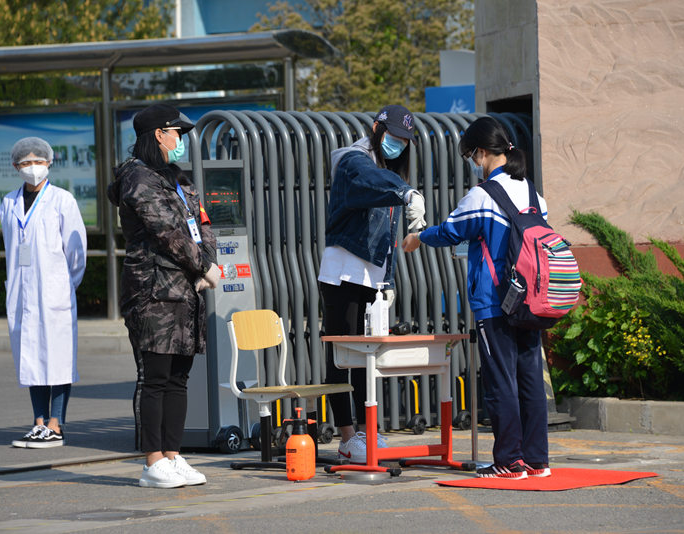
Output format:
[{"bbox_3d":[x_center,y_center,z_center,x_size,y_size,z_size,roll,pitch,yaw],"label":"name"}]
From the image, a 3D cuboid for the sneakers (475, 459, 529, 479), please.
[{"bbox_3d":[0.710,0.894,16.760,0.260,0.100,0.095,-1,1,22],"label":"sneakers"}]

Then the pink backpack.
[{"bbox_3d":[0.832,-0.055,16.680,0.340,0.640,0.360,-8,-5,42],"label":"pink backpack"}]

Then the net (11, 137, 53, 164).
[{"bbox_3d":[-1.609,-0.602,19.620,0.215,0.165,0.230,-1,1,-1],"label":"net"}]

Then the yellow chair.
[{"bbox_3d":[-0.239,0.572,17.524,0.440,0.712,0.390,1,1,41],"label":"yellow chair"}]

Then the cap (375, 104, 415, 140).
[{"bbox_3d":[0.253,-0.664,17.550,0.175,0.140,0.240,-1,25,-44],"label":"cap"}]

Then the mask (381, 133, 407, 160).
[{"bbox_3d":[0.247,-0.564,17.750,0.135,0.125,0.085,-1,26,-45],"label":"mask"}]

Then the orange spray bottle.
[{"bbox_3d":[-0.187,0.786,16.800,0.165,0.318,0.130,0,1,3],"label":"orange spray bottle"}]

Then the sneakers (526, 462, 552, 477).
[{"bbox_3d":[0.831,0.891,16.930,0.260,0.100,0.095,-1,1,32],"label":"sneakers"}]

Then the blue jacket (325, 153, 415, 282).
[{"bbox_3d":[0.119,-0.227,17.650,0.380,0.640,0.420,-1,1,33],"label":"blue jacket"}]

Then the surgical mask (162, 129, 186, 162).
[{"bbox_3d":[-0.727,-0.519,16.400,0.100,0.135,0.140,0,1,6],"label":"surgical mask"}]

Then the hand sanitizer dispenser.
[{"bbox_3d":[0.173,0.192,16.950,0.090,0.238,0.070,0,1,12],"label":"hand sanitizer dispenser"}]

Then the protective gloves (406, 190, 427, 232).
[{"bbox_3d":[0.339,-0.253,17.200,0.095,0.195,0.100,-2,1,-37],"label":"protective gloves"}]

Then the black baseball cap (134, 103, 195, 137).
[{"bbox_3d":[-0.770,-0.637,16.400,0.268,0.140,0.180,0,1,6],"label":"black baseball cap"}]

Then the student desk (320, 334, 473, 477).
[{"bbox_3d":[0.247,0.622,17.194,0.420,0.624,0.600,1,1,41],"label":"student desk"}]

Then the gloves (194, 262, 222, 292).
[{"bbox_3d":[-0.575,0.045,16.330,0.125,0.135,0.140,0,1,17],"label":"gloves"}]

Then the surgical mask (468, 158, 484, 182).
[{"bbox_3d":[0.619,-0.447,17.250,0.085,0.125,0.135,-28,-13,27],"label":"surgical mask"}]

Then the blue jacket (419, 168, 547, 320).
[{"bbox_3d":[0.645,-0.103,17.280,0.530,0.690,0.470,1,1,44],"label":"blue jacket"}]

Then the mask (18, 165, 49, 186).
[{"bbox_3d":[-1.592,-0.472,19.500,0.150,0.115,0.090,-1,1,-1],"label":"mask"}]

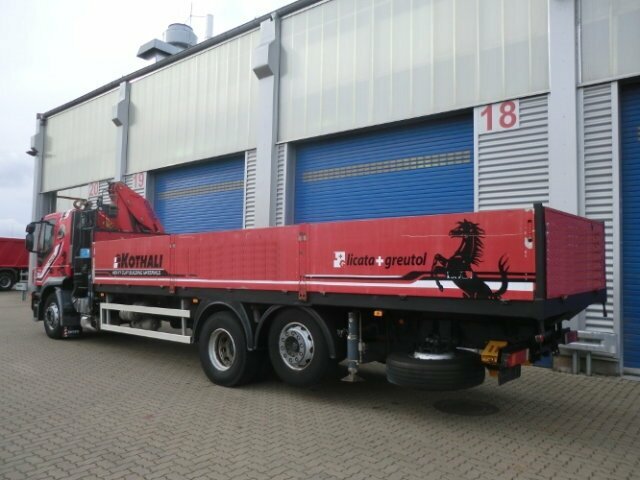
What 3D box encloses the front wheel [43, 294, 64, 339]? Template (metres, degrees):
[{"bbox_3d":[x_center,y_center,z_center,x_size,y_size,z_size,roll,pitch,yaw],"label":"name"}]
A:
[{"bbox_3d":[-5.951,1.756,11.367,1.017,1.017,0.300,-3,-4,41],"label":"front wheel"}]

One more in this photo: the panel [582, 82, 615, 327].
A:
[{"bbox_3d":[4.386,-0.324,7.846,0.439,4.374,0.060,-2,-4,39],"label":"panel"}]

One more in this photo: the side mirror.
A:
[{"bbox_3d":[-6.871,0.059,11.843,0.140,0.460,0.210,-3,-4,41],"label":"side mirror"}]

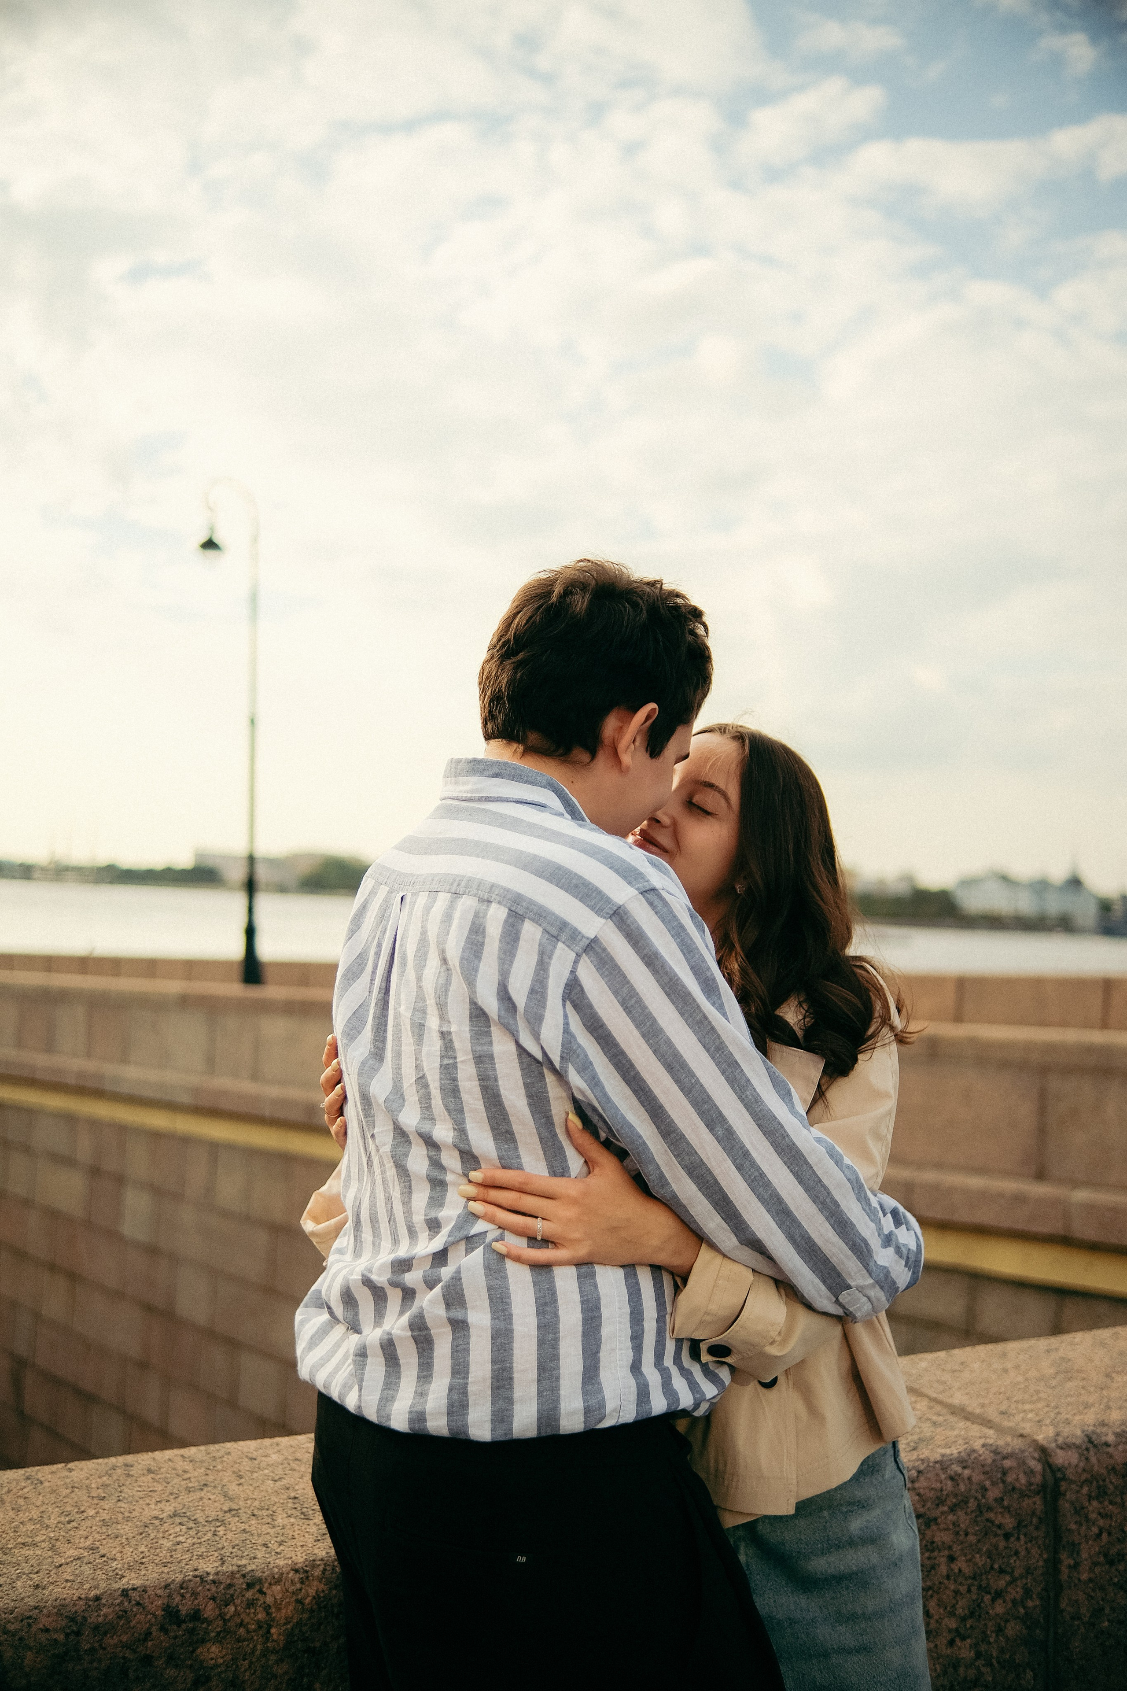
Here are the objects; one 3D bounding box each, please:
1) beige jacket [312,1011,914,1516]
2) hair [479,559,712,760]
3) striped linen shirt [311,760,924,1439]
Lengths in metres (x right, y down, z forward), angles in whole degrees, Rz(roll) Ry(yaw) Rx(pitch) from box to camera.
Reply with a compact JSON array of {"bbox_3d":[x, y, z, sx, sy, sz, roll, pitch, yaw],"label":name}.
[{"bbox_3d":[0.058,0.372,1.642,0.541,0.520,0.449,0,-2,38],"label":"beige jacket"},{"bbox_3d":[0.032,-0.169,1.489,0.219,0.189,0.189,17,-11,-41],"label":"hair"},{"bbox_3d":[0.041,0.219,1.510,0.530,0.586,0.439,0,-2,41],"label":"striped linen shirt"}]

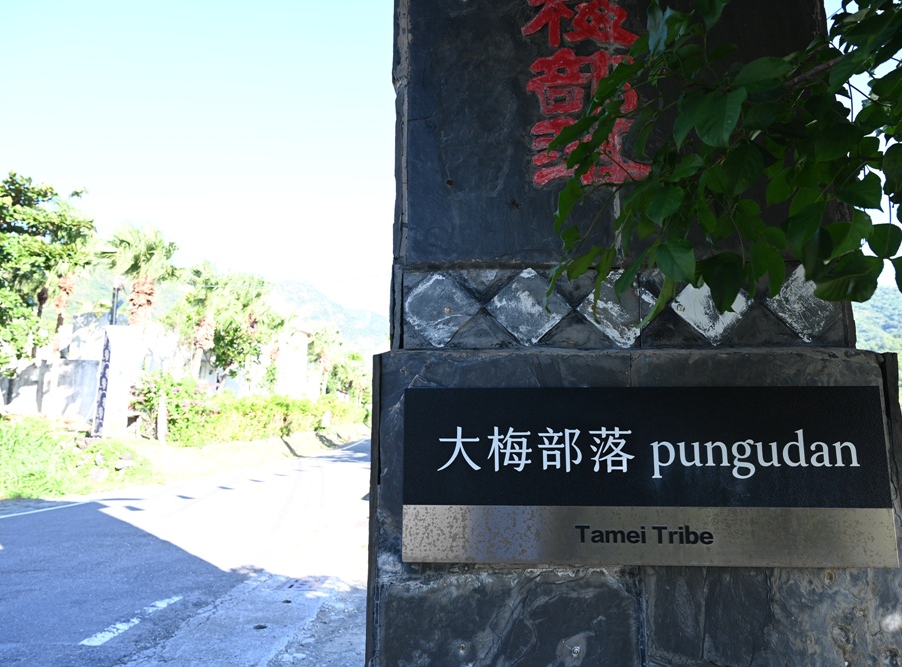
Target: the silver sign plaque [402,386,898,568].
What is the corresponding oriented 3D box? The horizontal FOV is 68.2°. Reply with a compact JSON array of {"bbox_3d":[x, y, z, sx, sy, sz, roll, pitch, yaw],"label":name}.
[{"bbox_3d":[0.320,0.239,1.130,0.800,0.291,0.025,-1,-9,3],"label":"silver sign plaque"}]

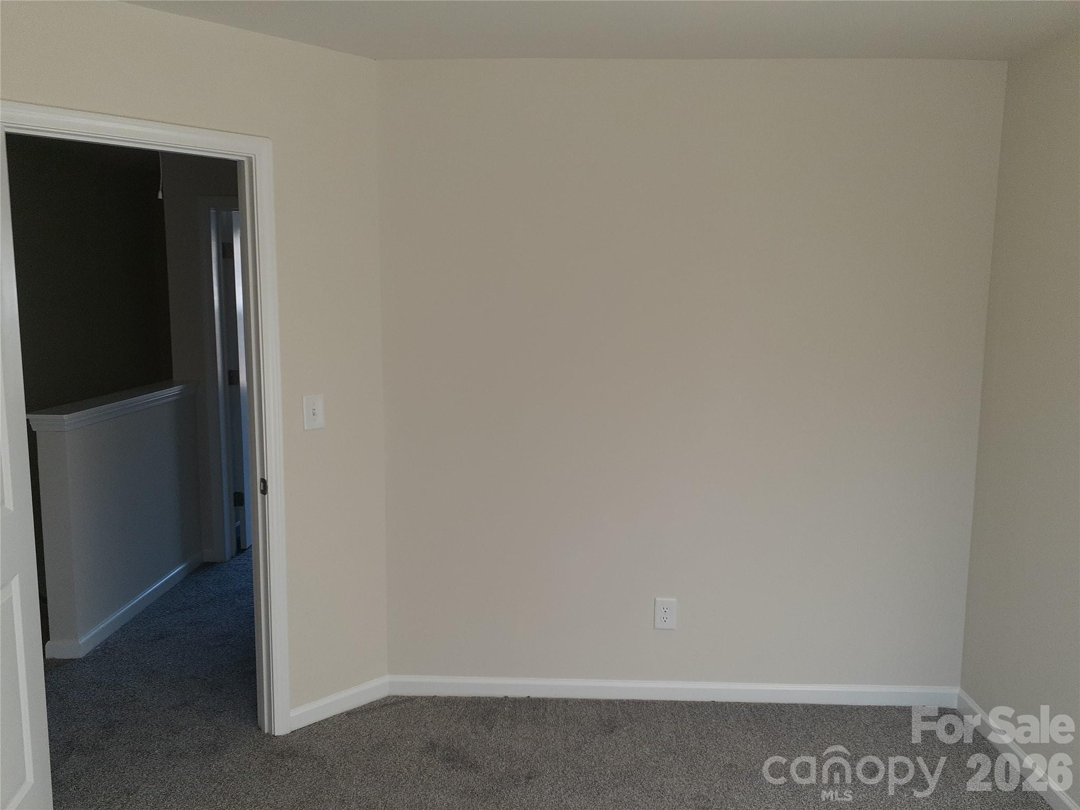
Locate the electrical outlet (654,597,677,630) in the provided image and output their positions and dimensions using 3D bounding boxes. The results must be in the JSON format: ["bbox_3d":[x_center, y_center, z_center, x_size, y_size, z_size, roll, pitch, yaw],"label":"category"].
[{"bbox_3d":[0.492,0.820,3.305,0.081,0.124,0.009,1,7,2],"label":"electrical outlet"}]

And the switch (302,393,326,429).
[{"bbox_3d":[-0.814,0.027,3.034,0.081,0.124,0.014,-6,10,-43],"label":"switch"}]

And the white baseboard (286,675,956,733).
[{"bbox_3d":[0.357,1.152,3.198,2.564,0.087,0.314,1,7,2],"label":"white baseboard"}]

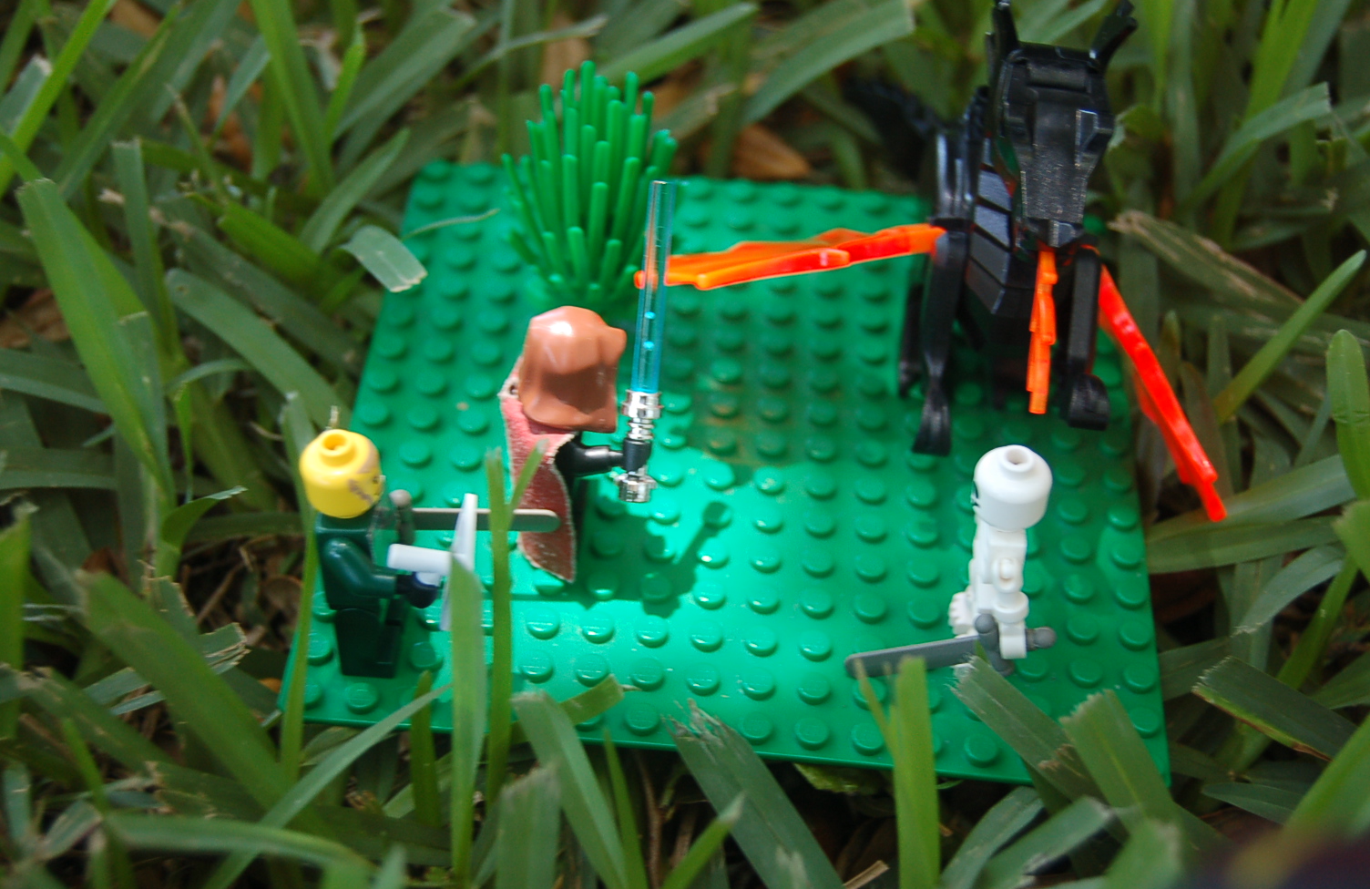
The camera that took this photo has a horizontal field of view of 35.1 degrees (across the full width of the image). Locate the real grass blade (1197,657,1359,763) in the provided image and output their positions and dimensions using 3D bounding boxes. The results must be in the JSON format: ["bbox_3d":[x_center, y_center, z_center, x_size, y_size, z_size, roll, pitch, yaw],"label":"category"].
[{"bbox_3d":[0.087,0.039,0.319,0.023,0.003,0.007,27,74,0],"label":"real grass blade"}]

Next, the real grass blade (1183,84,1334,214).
[{"bbox_3d":[0.100,-0.052,0.383,0.005,0.037,0.006,0,67,-32],"label":"real grass blade"}]

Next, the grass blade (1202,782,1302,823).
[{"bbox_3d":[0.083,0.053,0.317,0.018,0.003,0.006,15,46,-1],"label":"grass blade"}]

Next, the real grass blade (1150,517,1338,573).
[{"bbox_3d":[0.089,0.015,0.346,0.034,0.003,0.006,-7,66,-3],"label":"real grass blade"}]

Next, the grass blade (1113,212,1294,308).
[{"bbox_3d":[0.093,-0.033,0.386,0.041,0.003,0.008,25,48,7],"label":"grass blade"}]

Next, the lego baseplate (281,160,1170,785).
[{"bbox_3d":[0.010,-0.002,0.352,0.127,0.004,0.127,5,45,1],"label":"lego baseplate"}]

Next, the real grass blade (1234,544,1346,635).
[{"bbox_3d":[0.095,0.022,0.340,0.022,0.003,0.006,-33,66,-19],"label":"real grass blade"}]

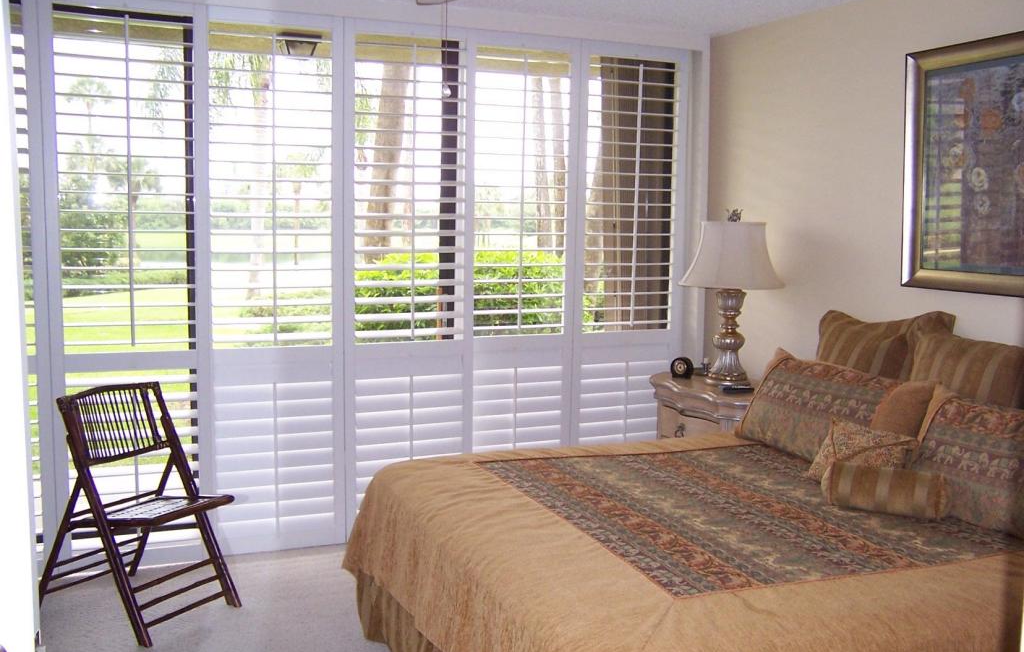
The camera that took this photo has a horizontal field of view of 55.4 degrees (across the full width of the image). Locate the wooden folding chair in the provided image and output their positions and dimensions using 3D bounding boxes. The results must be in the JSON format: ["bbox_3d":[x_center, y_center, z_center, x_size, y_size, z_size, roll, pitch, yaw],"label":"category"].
[{"bbox_3d":[-1.425,0.659,3.701,0.650,0.845,0.470,4,7,29],"label":"wooden folding chair"}]

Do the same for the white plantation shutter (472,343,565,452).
[{"bbox_3d":[0.025,0.512,4.800,0.515,0.903,0.050,-2,7,-23],"label":"white plantation shutter"}]

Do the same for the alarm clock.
[{"bbox_3d":[0.823,0.201,4.714,0.100,0.107,0.050,7,9,42],"label":"alarm clock"}]

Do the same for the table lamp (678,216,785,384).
[{"bbox_3d":[1.036,-0.134,4.579,0.502,0.809,0.502,1,7,0],"label":"table lamp"}]

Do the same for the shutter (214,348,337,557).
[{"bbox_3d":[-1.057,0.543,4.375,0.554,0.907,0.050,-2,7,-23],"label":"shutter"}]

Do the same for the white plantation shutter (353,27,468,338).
[{"bbox_3d":[-0.465,-0.615,4.494,0.554,1.385,0.050,-2,7,-23],"label":"white plantation shutter"}]

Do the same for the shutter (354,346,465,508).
[{"bbox_3d":[-0.481,0.525,4.624,0.554,0.903,0.050,-2,7,-23],"label":"shutter"}]

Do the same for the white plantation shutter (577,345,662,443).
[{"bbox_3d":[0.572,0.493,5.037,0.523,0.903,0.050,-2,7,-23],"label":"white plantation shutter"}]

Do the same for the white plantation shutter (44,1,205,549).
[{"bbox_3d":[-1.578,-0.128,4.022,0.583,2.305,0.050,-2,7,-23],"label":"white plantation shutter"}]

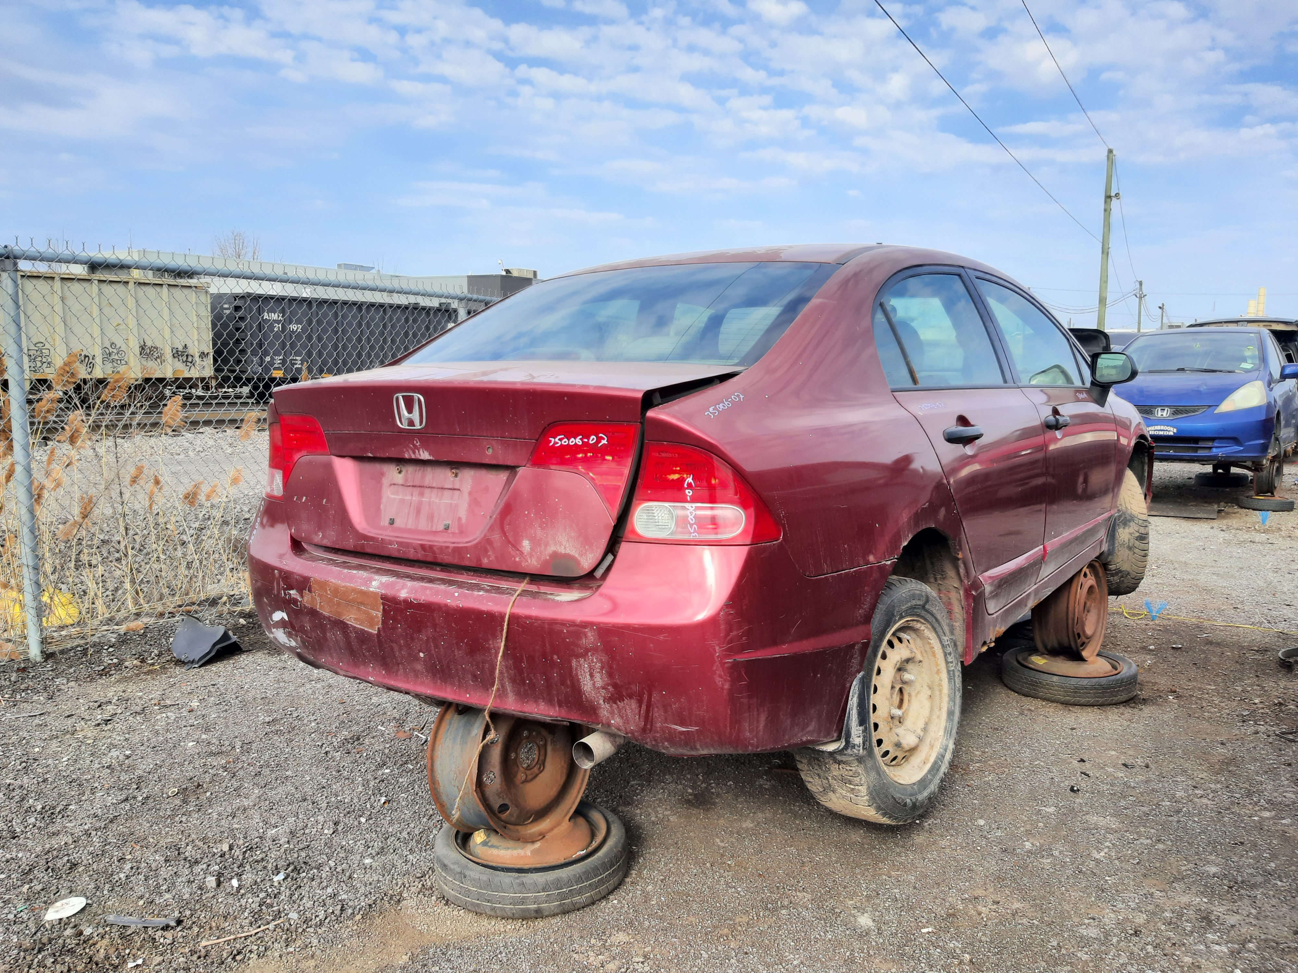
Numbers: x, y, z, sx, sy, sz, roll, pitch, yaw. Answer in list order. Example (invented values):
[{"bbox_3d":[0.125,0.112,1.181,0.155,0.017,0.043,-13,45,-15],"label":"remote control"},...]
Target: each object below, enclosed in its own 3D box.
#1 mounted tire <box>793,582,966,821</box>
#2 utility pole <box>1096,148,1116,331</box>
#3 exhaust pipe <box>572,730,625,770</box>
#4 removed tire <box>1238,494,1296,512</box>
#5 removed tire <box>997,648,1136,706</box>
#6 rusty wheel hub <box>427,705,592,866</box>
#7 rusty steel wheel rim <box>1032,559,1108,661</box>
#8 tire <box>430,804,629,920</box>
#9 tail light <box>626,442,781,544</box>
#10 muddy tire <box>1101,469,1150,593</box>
[{"bbox_3d":[0.590,0.531,2.473,0.205,0.616,0.616,-2,4,40],"label":"mounted tire"},{"bbox_3d":[15.179,-6.747,32.508,0.290,8.700,0.290,0,7,0],"label":"utility pole"},{"bbox_3d":[-0.096,0.536,2.050,0.058,0.058,0.160,4,8,35],"label":"exhaust pipe"},{"bbox_3d":[6.108,0.169,9.650,0.500,0.120,0.500,0,7,0],"label":"removed tire"},{"bbox_3d":[1.745,0.776,4.054,0.525,0.122,0.525,0,7,0],"label":"removed tire"},{"bbox_3d":[-0.367,0.729,2.619,0.190,0.415,0.415,-8,0,40],"label":"rusty wheel hub"},{"bbox_3d":[1.737,0.496,4.008,0.165,0.415,0.415,2,6,45],"label":"rusty steel wheel rim"},{"bbox_3d":[-0.316,0.999,2.660,0.525,0.130,0.525,0,7,0],"label":"tire"},{"bbox_3d":[0.110,0.014,1.869,0.280,0.210,0.190,2,7,23],"label":"tail light"},{"bbox_3d":[2.185,0.212,4.640,0.200,0.620,0.620,1,7,8],"label":"muddy tire"}]

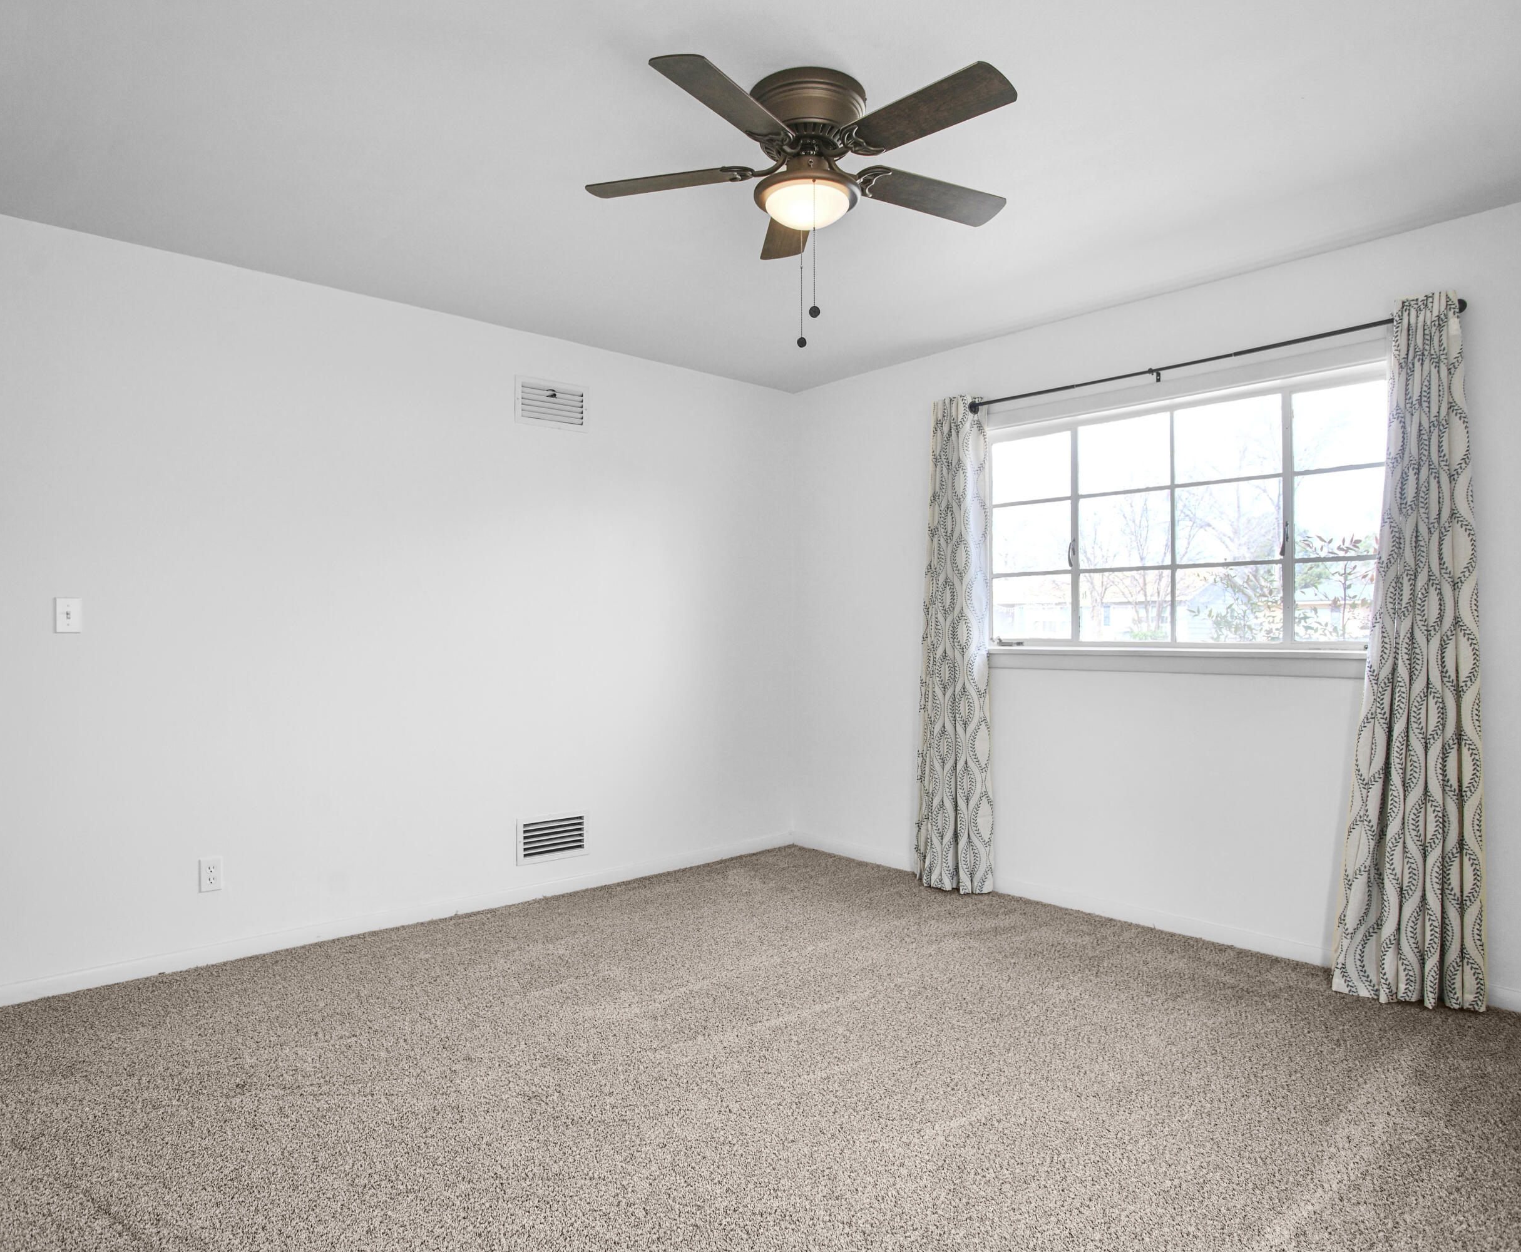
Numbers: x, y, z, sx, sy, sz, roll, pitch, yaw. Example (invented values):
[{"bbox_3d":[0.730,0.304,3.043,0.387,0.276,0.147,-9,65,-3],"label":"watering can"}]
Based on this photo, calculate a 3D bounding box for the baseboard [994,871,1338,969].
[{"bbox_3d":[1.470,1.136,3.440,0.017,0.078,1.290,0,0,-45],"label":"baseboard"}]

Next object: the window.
[{"bbox_3d":[1.565,-0.381,3.394,0.080,0.950,1.580,0,0,-45],"label":"window"}]

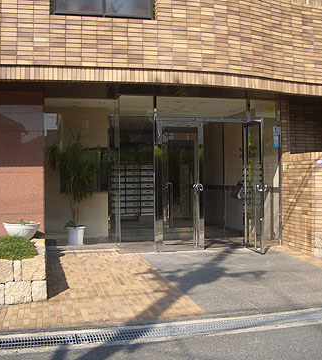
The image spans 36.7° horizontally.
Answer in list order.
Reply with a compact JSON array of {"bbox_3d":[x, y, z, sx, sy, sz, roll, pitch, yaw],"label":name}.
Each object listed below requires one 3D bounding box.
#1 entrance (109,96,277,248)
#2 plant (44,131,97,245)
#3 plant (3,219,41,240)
[{"bbox_3d":[0.590,-0.130,8.750,3.050,2.720,0.650,0,0,-12],"label":"entrance"},{"bbox_3d":[-1.610,0.135,8.700,0.950,2.070,0.900,0,0,-12],"label":"plant"},{"bbox_3d":[-1.980,0.730,6.950,0.540,0.270,0.540,0,0,-12],"label":"plant"}]

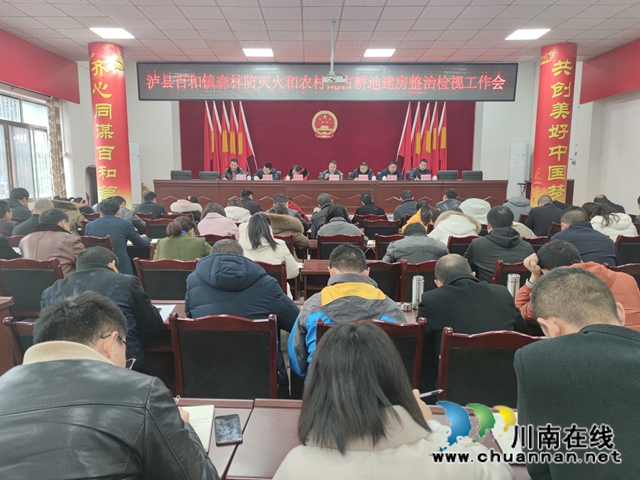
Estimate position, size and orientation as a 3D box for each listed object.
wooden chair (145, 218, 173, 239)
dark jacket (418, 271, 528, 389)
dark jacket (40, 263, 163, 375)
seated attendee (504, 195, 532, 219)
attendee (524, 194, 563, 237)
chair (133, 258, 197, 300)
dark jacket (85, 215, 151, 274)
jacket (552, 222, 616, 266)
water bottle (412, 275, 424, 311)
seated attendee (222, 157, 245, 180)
[{"bbox_3d":[-1.965,0.189,5.923,0.460,0.950,0.530,0,9,0],"label":"wooden chair"},{"bbox_3d":[0.705,0.477,2.114,0.520,0.670,0.520,0,9,0],"label":"dark jacket"},{"bbox_3d":[-1.136,0.394,2.322,0.570,0.630,0.520,1,8,5],"label":"dark jacket"},{"bbox_3d":[3.027,-0.073,6.985,0.490,1.260,0.750,0,8,-1],"label":"seated attendee"},{"bbox_3d":[2.952,0.011,6.067,0.540,1.243,0.750,0,8,0],"label":"attendee"},{"bbox_3d":[-1.082,0.579,3.444,0.460,0.950,0.540,0,9,-1],"label":"chair"},{"bbox_3d":[-2.031,0.052,4.476,0.600,0.660,0.480,0,8,-1],"label":"dark jacket"},{"bbox_3d":[1.995,0.208,3.357,0.520,0.690,0.500,1,8,2],"label":"jacket"},{"bbox_3d":[0.586,0.304,2.638,0.069,0.214,0.069,0,8,-1],"label":"water bottle"},{"bbox_3d":[-1.712,-0.978,8.837,0.540,1.270,0.750,0,8,0],"label":"seated attendee"}]

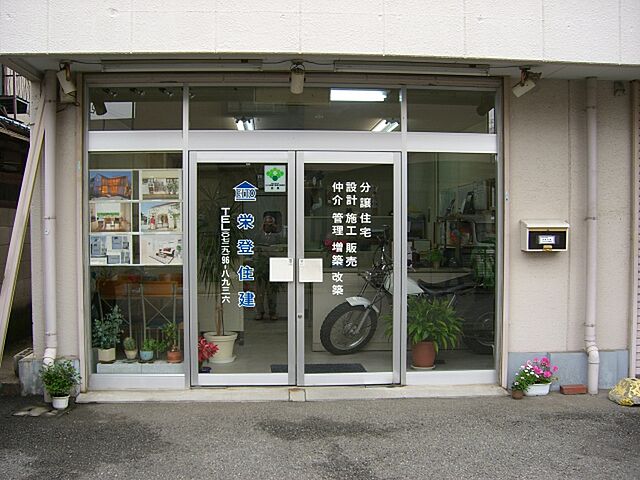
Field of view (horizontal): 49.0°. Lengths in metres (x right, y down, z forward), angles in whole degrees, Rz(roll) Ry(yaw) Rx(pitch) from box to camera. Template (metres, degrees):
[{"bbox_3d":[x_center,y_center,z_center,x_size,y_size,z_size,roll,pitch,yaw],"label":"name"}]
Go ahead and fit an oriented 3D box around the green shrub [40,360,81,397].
[{"bbox_3d":[-2.031,1.084,5.500,0.313,0.280,0.300,0,2,-4],"label":"green shrub"}]

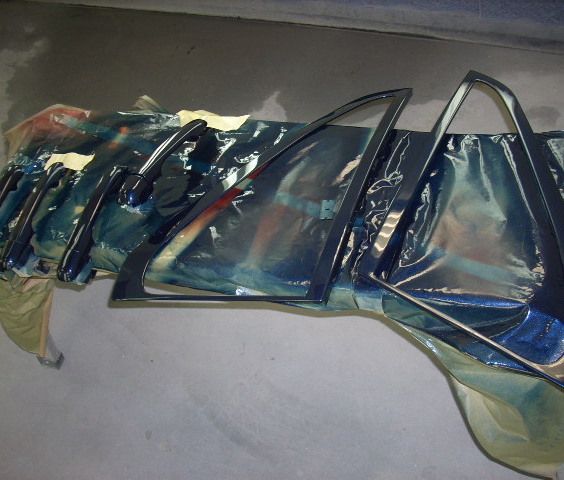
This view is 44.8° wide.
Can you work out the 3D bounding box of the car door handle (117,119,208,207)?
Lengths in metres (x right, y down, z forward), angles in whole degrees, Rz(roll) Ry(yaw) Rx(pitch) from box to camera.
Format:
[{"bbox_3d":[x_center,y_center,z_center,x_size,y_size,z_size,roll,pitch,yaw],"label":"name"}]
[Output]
[{"bbox_3d":[-0.198,-0.141,1.219,0.040,0.047,0.218,23,56,22],"label":"car door handle"}]

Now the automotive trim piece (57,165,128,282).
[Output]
[{"bbox_3d":[-0.304,-0.033,1.138,0.034,0.042,0.241,6,51,10],"label":"automotive trim piece"}]

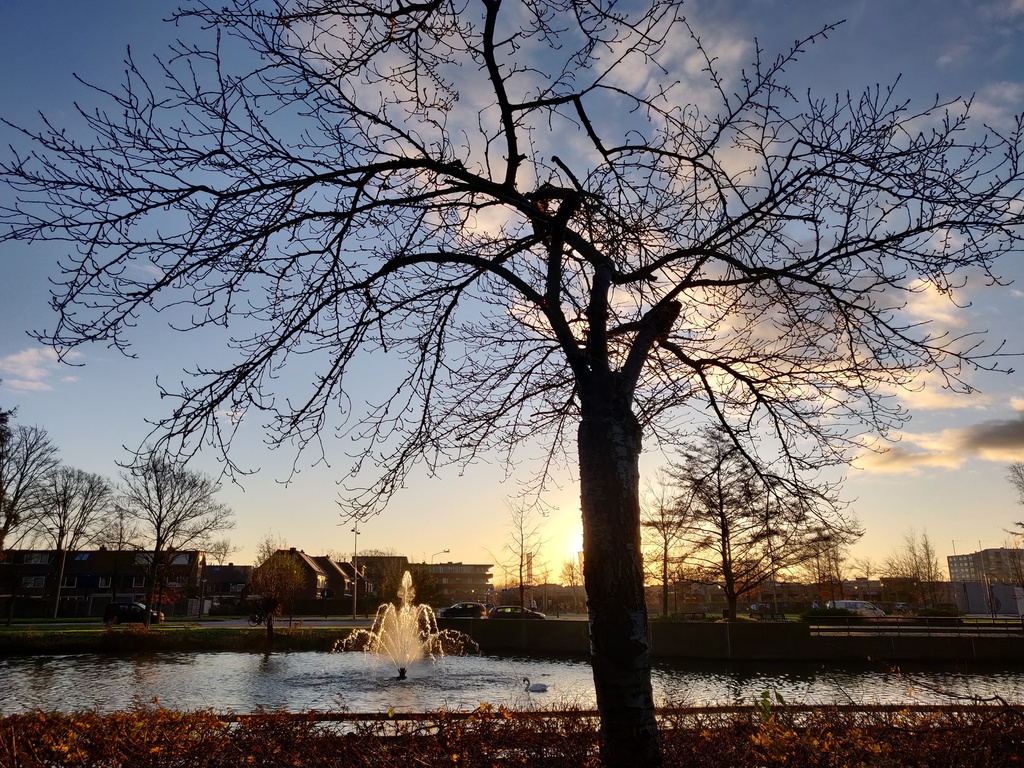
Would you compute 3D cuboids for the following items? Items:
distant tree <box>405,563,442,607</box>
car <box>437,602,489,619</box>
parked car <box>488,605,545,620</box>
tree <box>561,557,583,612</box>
[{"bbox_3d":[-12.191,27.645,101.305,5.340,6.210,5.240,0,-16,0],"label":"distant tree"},{"bbox_3d":[-4.287,19.689,64.049,4.050,1.500,1.750,-1,-16,2],"label":"car"},{"bbox_3d":[0.354,18.272,58.212,4.350,1.450,1.780,0,-16,0],"label":"parked car"},{"bbox_3d":[7.343,24.362,89.763,3.160,6.680,3.090,0,-16,0],"label":"tree"}]

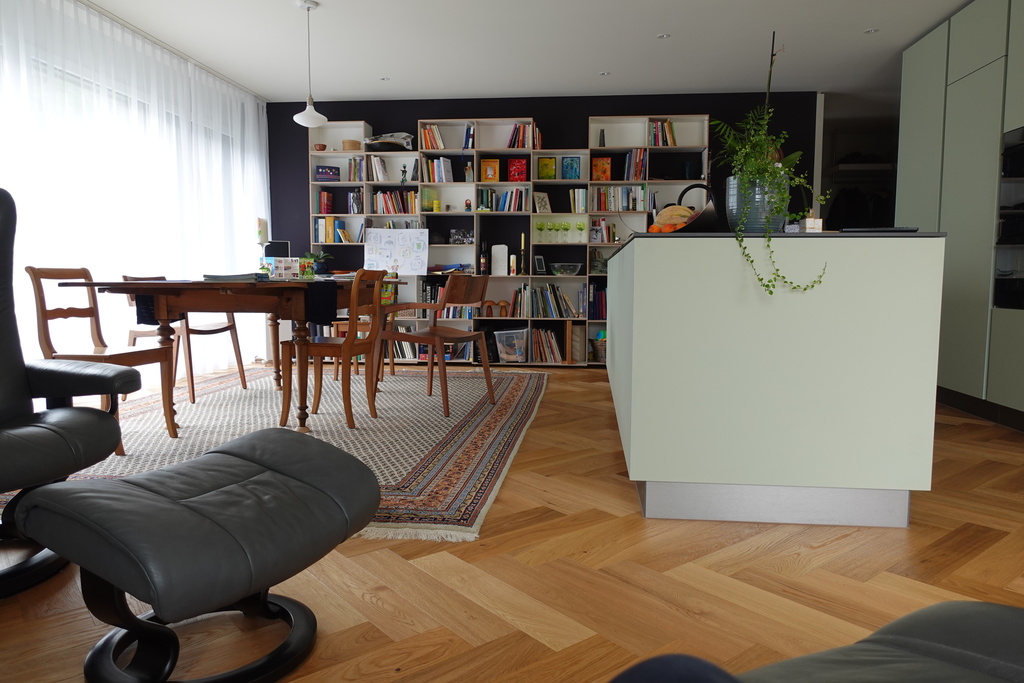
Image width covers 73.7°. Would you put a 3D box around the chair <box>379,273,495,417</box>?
[{"bbox_3d":[-0.472,-0.002,4.221,0.577,0.806,0.600,3,6,31],"label":"chair"}]

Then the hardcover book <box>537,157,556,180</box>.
[{"bbox_3d":[0.326,-1.574,6.286,0.171,0.237,0.028,1,5,6],"label":"hardcover book"}]

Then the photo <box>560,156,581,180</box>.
[{"bbox_3d":[0.542,-1.569,6.261,0.174,0.235,0.028,1,5,6],"label":"photo"}]

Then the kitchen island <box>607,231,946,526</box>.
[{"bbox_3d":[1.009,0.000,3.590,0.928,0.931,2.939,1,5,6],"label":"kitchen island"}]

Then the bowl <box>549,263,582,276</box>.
[{"bbox_3d":[0.500,-0.661,6.333,0.306,0.108,0.306,1,5,6],"label":"bowl"}]

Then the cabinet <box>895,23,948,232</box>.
[{"bbox_3d":[3.164,-0.883,4.841,0.593,2.481,0.656,1,5,6],"label":"cabinet"}]

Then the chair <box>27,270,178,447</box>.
[{"bbox_3d":[-1.901,0.074,3.194,0.458,0.834,0.411,1,5,9],"label":"chair"}]

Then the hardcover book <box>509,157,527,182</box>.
[{"bbox_3d":[0.051,-1.567,6.317,0.176,0.235,0.028,1,5,6],"label":"hardcover book"}]

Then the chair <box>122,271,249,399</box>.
[{"bbox_3d":[-2.208,-0.039,4.582,0.577,0.798,0.616,1,5,8],"label":"chair"}]

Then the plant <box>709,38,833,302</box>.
[{"bbox_3d":[0.835,-0.575,2.232,0.379,0.837,0.371,1,5,6],"label":"plant"}]

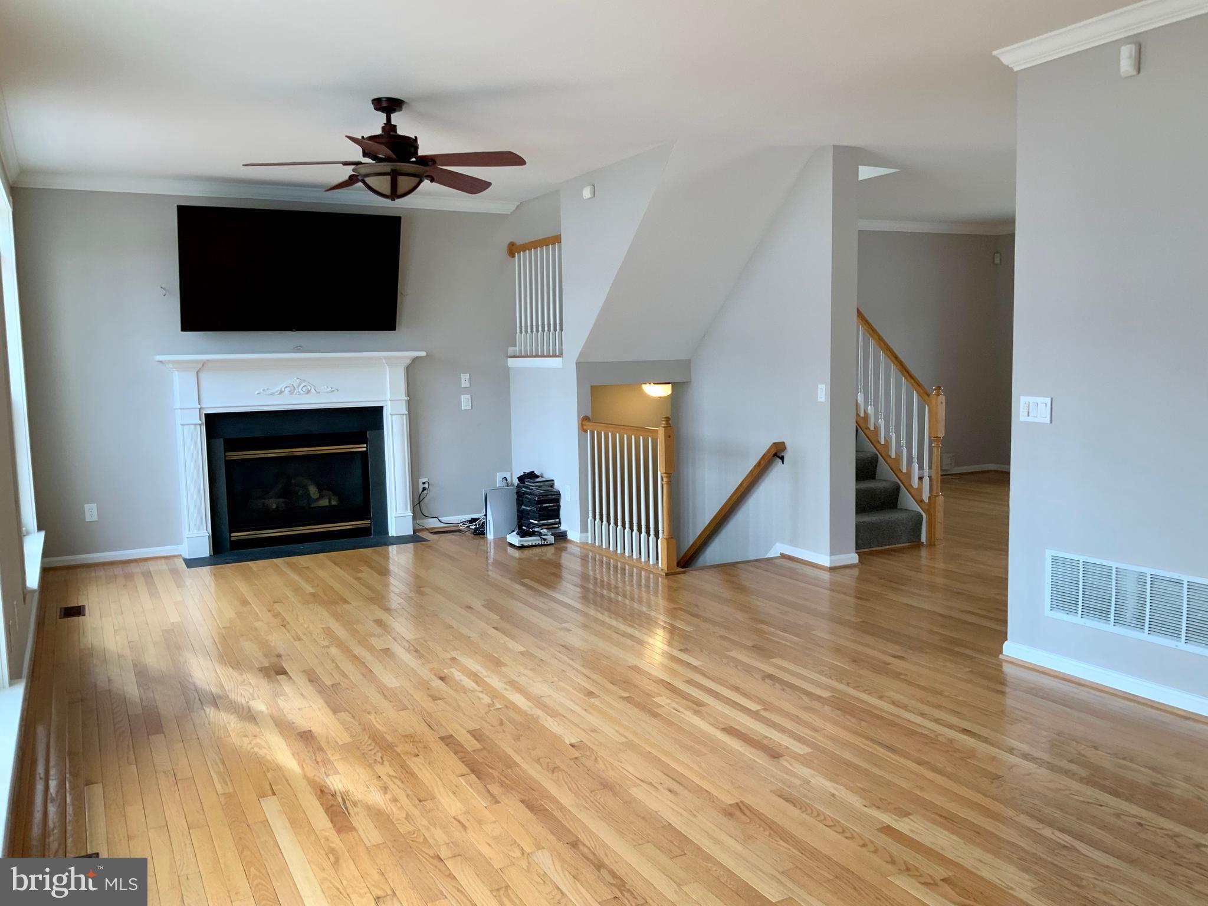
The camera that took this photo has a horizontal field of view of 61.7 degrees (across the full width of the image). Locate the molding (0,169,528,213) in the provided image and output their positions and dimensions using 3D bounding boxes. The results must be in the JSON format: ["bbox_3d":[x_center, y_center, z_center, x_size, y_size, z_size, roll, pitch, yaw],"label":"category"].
[{"bbox_3d":[-2.385,-1.974,7.754,3.718,0.094,0.087,-4,6,-28],"label":"molding"}]

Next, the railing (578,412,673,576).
[{"bbox_3d":[0.148,0.233,7.181,0.107,1.028,1.250,-4,6,-28],"label":"railing"}]

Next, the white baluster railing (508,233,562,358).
[{"bbox_3d":[-0.539,-1.272,8.240,0.084,0.962,1.054,-4,6,-28],"label":"white baluster railing"}]

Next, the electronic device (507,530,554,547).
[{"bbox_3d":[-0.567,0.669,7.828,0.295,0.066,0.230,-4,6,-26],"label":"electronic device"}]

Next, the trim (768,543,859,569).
[{"bbox_3d":[1.444,0.696,7.040,0.281,0.084,0.696,-4,6,-28],"label":"trim"}]

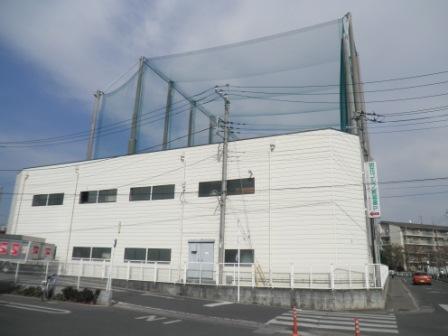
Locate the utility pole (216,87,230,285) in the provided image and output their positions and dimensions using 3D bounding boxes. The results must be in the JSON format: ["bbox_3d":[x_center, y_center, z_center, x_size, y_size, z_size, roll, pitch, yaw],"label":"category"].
[{"bbox_3d":[-0.069,0.834,18.166,0.550,10.660,0.600,1,-15,0],"label":"utility pole"}]

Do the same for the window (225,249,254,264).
[{"bbox_3d":[0.815,4.768,17.764,1.700,0.890,0.120,-5,-16,25],"label":"window"}]

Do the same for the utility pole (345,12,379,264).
[{"bbox_3d":[7.903,-2.029,19.410,0.600,16.407,0.600,-5,-16,25],"label":"utility pole"}]

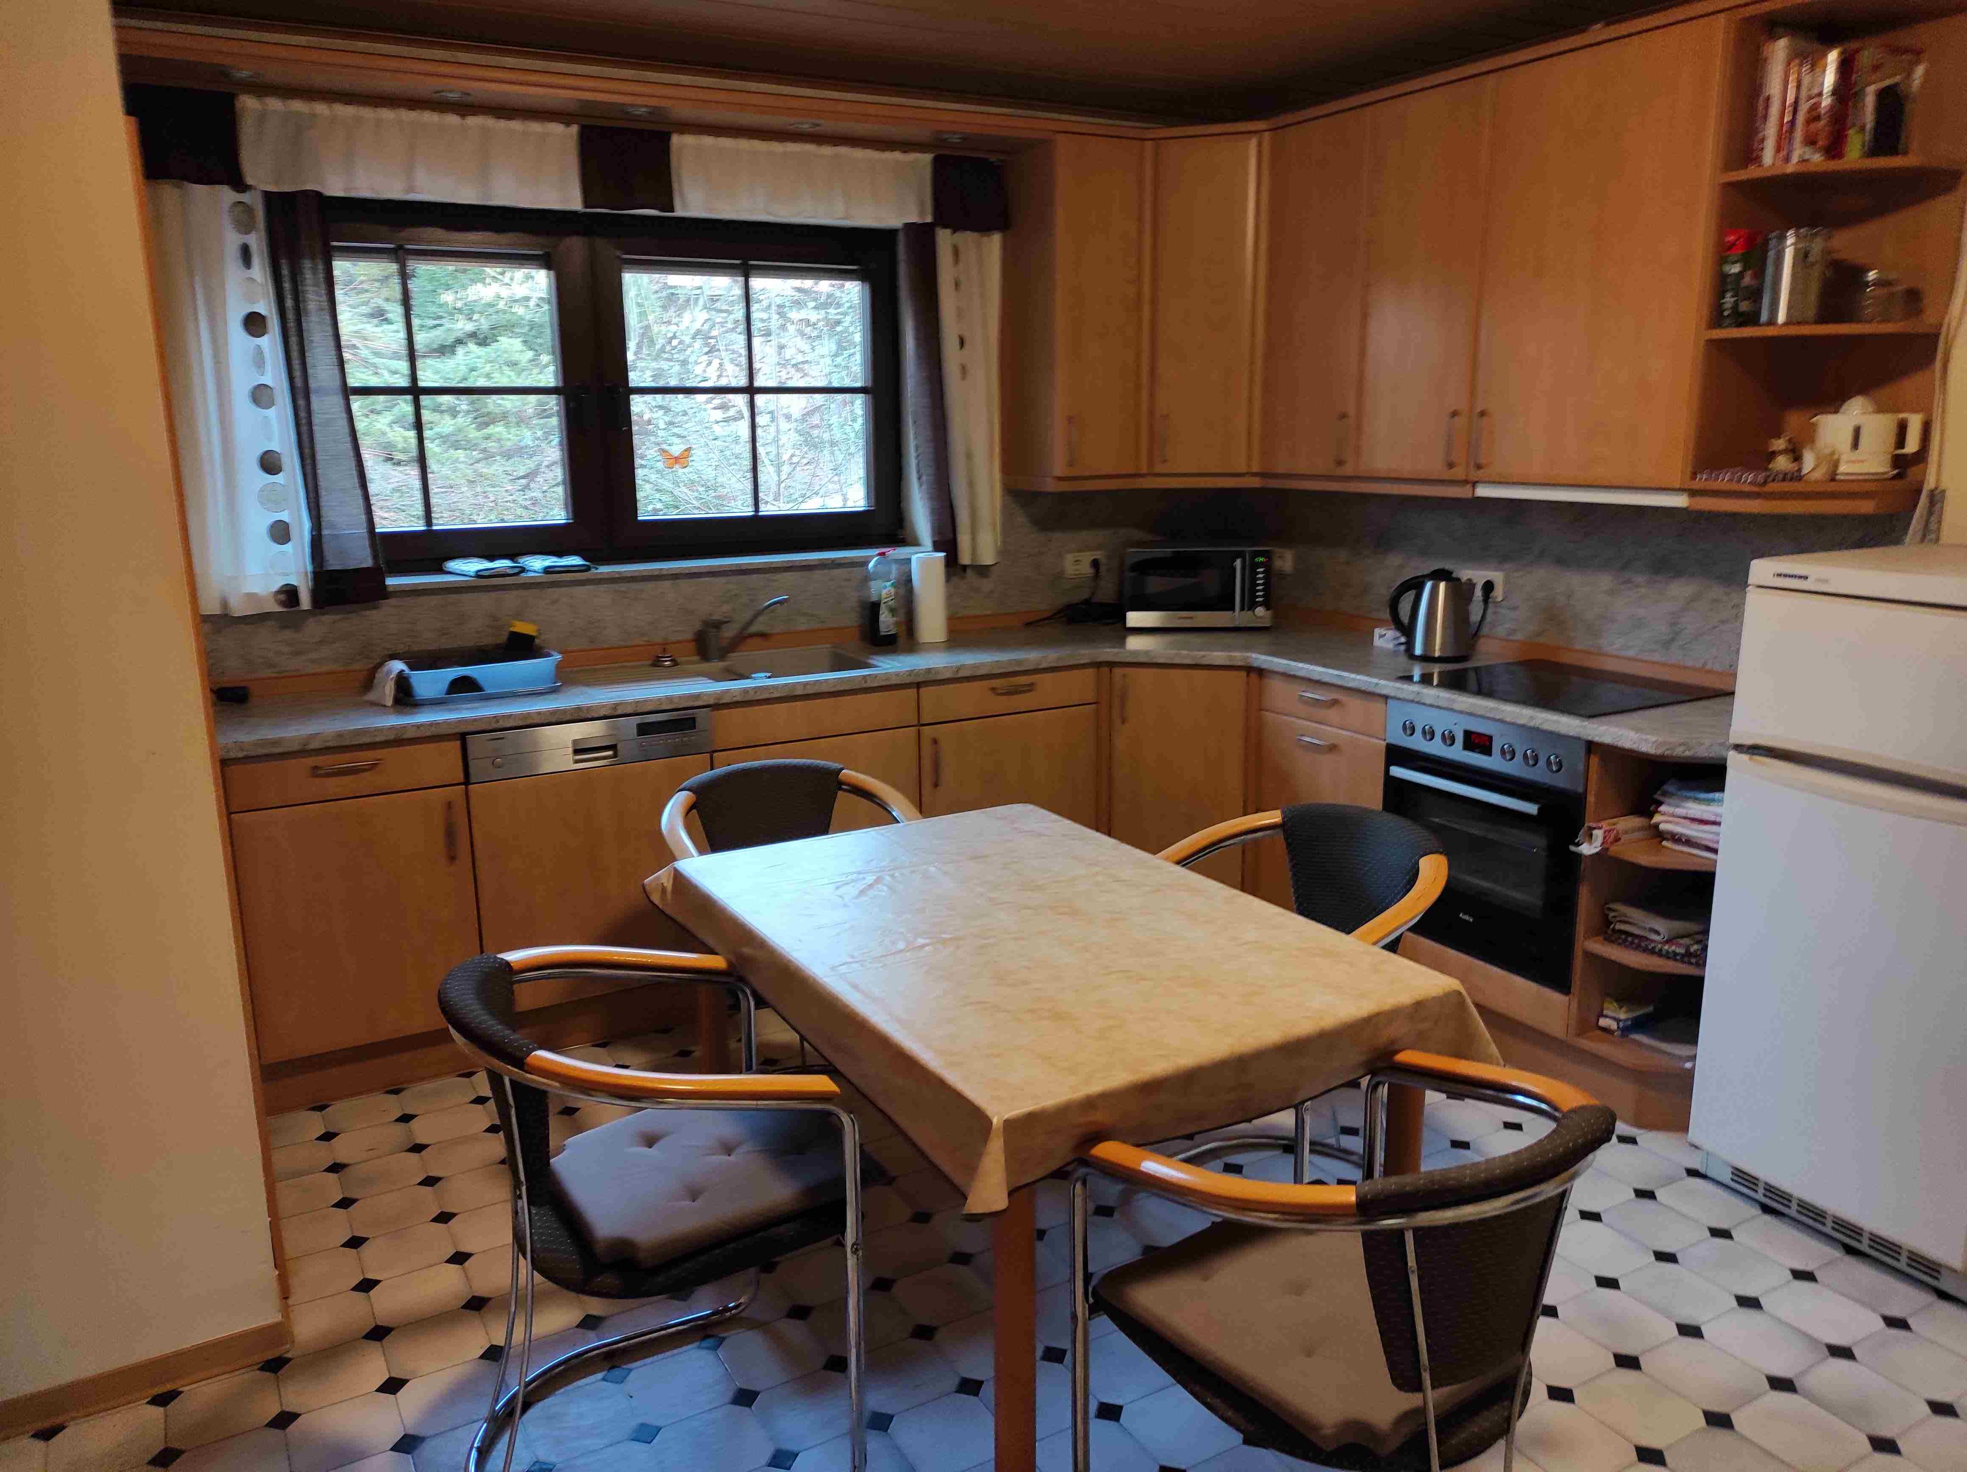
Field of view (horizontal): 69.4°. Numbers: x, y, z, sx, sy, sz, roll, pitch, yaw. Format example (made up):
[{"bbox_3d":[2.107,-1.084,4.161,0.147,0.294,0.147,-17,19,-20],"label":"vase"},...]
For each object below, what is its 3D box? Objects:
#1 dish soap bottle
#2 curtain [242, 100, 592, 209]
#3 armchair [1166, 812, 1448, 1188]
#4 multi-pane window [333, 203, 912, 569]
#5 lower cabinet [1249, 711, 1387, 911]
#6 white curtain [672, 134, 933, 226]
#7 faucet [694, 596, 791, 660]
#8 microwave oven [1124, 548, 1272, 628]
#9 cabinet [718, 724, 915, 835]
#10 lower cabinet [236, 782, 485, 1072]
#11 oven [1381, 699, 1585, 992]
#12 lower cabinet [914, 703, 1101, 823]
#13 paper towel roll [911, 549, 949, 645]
[{"bbox_3d":[-0.311,-0.413,4.293,0.090,0.280,0.060,-8,14,-29],"label":"dish soap bottle"},{"bbox_3d":[-1.372,-1.407,3.445,0.780,0.197,0.060,-8,14,-29],"label":"curtain"},{"bbox_3d":[0.596,0.561,2.731,0.550,0.800,0.565,-10,15,-34],"label":"armchair"},{"bbox_3d":[-1.097,-1.001,4.107,1.870,1.000,0.090,-8,14,-29],"label":"multi-pane window"},{"bbox_3d":[1.153,0.260,4.066,0.540,0.660,0.500,-8,14,-29],"label":"lower cabinet"},{"bbox_3d":[-0.488,-1.529,3.934,0.772,0.195,0.060,-8,14,-29],"label":"white curtain"},{"bbox_3d":[-0.680,-0.311,4.059,0.264,0.190,0.055,0,12,4],"label":"faucet"},{"bbox_3d":[0.721,-0.499,4.681,0.455,0.255,0.340,1,12,11],"label":"microwave oven"},{"bbox_3d":[-0.566,0.282,4.090,0.600,0.660,0.540,-8,14,-29],"label":"cabinet"},{"bbox_3d":[-1.556,0.382,3.507,0.495,0.588,0.530,-8,14,-29],"label":"lower cabinet"},{"bbox_3d":[1.389,0.221,3.519,0.540,0.593,0.595,-8,14,-29],"label":"oven"},{"bbox_3d":[-0.040,0.173,4.346,0.598,0.588,0.530,-8,14,-29],"label":"lower cabinet"},{"bbox_3d":[-0.167,-0.429,4.383,0.115,0.270,0.115,-1,12,0],"label":"paper towel roll"}]

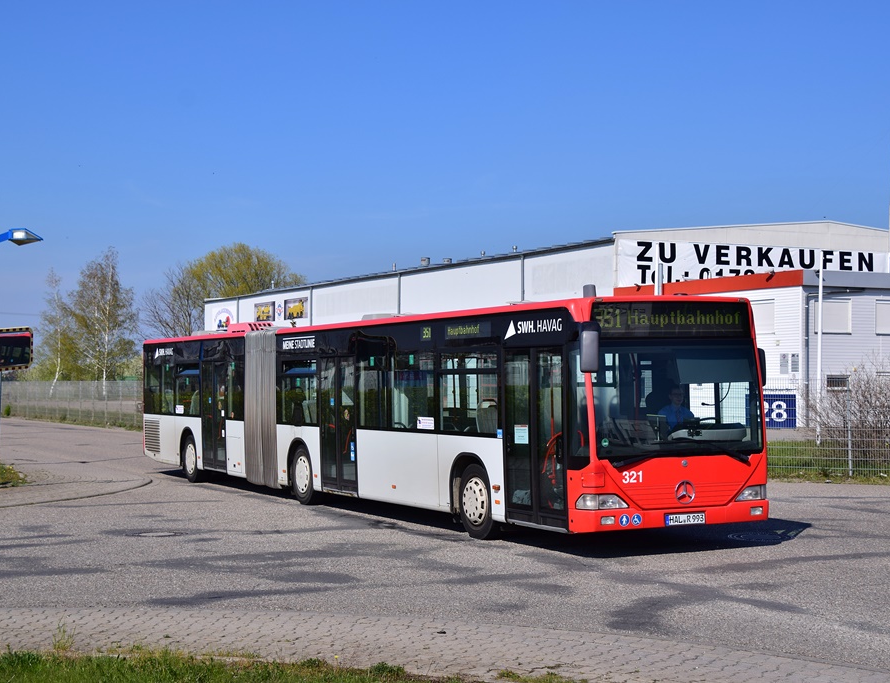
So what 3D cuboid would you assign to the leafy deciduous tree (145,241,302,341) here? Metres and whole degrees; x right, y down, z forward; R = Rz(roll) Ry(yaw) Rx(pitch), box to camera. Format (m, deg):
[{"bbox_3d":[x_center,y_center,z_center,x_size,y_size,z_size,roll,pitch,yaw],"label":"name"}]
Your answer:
[{"bbox_3d":[-18.350,-1.600,122.000,13.300,13.200,12.500,-1,-1,0],"label":"leafy deciduous tree"}]

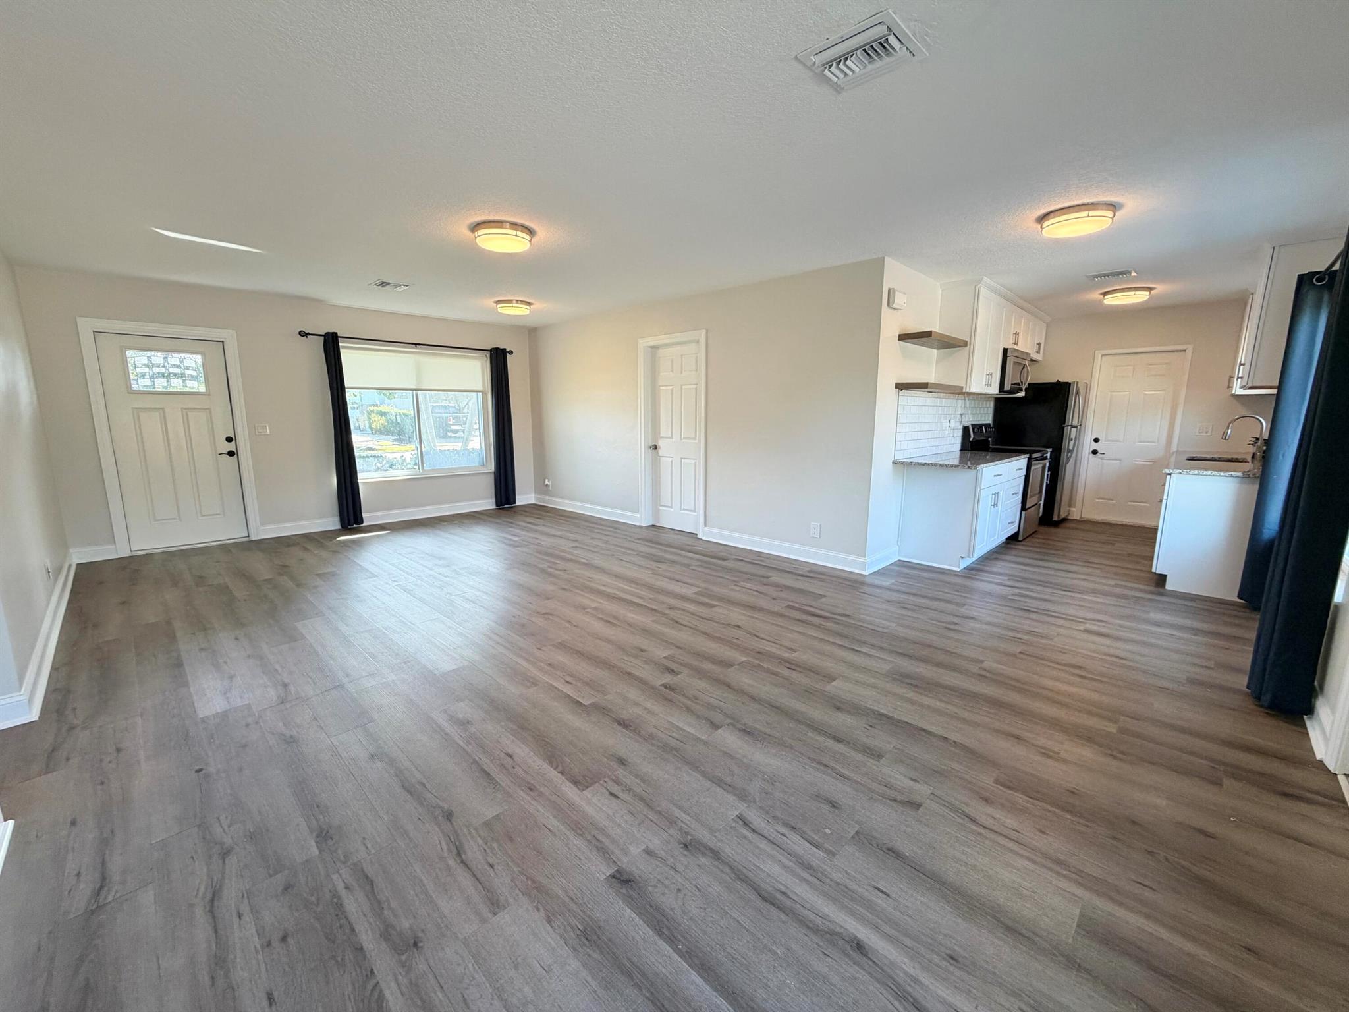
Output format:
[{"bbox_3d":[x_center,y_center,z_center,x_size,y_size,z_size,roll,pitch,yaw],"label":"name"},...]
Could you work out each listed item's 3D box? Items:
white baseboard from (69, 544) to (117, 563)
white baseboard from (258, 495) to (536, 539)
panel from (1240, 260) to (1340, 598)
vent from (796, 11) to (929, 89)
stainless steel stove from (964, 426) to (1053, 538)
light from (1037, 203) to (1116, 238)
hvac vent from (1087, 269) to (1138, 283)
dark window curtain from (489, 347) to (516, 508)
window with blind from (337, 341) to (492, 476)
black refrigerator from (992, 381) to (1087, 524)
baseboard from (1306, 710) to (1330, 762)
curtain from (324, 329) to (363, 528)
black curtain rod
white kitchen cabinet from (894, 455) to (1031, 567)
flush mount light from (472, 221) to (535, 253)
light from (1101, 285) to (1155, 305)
[{"bbox_3d":[-5.247,0.428,4.943,0.016,0.131,0.275,9,13,44],"label":"white baseboard"},{"bbox_3d":[-3.236,0.095,6.958,0.016,0.131,3.325,9,13,44],"label":"white baseboard"},{"bbox_3d":[3.967,-0.383,3.535,0.172,2.152,0.330,9,13,44],"label":"panel"},{"bbox_3d":[0.626,-1.483,1.817,0.305,0.030,0.305,9,13,44],"label":"vent"},{"bbox_3d":[3.549,-0.268,5.917,0.680,1.185,0.760,9,13,44],"label":"stainless steel stove"},{"bbox_3d":[2.394,-1.693,3.257,0.375,0.085,0.375,9,13,44],"label":"light"},{"bbox_3d":[3.740,-1.955,4.665,0.305,0.030,0.305,9,13,44],"label":"hvac vent"},{"bbox_3d":[-2.374,-1.054,7.532,0.120,2.158,0.245,9,13,44],"label":"dark window curtain"},{"bbox_3d":[-3.165,-1.153,6.871,0.100,1.600,1.860,9,13,44],"label":"window with blind"},{"bbox_3d":[4.506,-0.639,6.762,0.772,1.684,0.720,9,13,44],"label":"black refrigerator"},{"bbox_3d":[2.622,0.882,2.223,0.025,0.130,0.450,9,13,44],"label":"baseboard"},{"bbox_3d":[-3.741,-0.824,6.162,0.120,2.165,0.215,9,13,44],"label":"curtain"},{"bbox_3d":[-3.116,-1.971,6.668,0.100,0.060,2.500,9,13,44],"label":"black curtain rod"},{"bbox_3d":[2.803,0.006,5.250,0.626,0.904,1.518,9,13,44],"label":"white kitchen cabinet"},{"bbox_3d":[-1.113,-1.750,3.567,0.375,0.088,0.375,0,9,0],"label":"flush mount light"},{"bbox_3d":[4.449,-2.055,5.364,0.416,0.090,0.416,9,13,44],"label":"light"}]

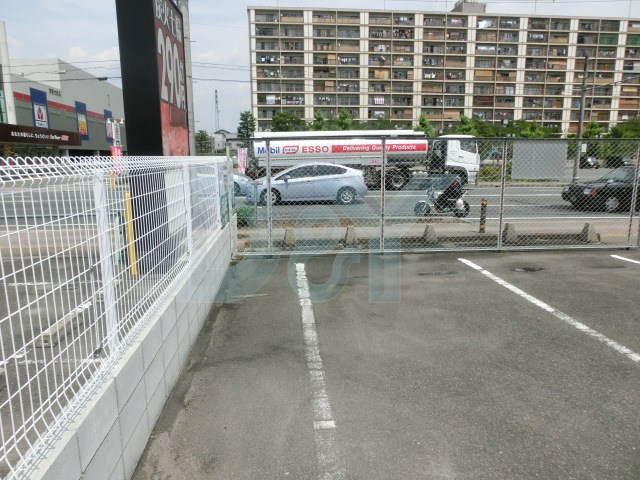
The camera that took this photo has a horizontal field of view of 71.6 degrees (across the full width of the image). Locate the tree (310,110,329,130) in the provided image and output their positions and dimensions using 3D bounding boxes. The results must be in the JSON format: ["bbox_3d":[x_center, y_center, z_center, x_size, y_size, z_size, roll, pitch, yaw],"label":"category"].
[{"bbox_3d":[0.000,-6.346,30.355,1.700,4.850,1.700,0,10,0],"label":"tree"}]

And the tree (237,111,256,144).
[{"bbox_3d":[-5.276,-6.807,32.304,1.800,5.060,1.800,0,10,0],"label":"tree"}]

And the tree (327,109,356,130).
[{"bbox_3d":[1.449,-6.410,30.343,2.100,4.980,2.100,0,10,0],"label":"tree"}]

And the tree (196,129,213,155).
[{"bbox_3d":[-12.260,-9.259,47.104,2.400,4.600,2.400,0,10,0],"label":"tree"}]

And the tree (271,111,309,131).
[{"bbox_3d":[-2.521,-7.957,37.177,3.400,5.590,3.400,0,10,0],"label":"tree"}]

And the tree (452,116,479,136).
[{"bbox_3d":[9.835,-6.154,30.390,2.200,4.460,2.200,0,10,0],"label":"tree"}]

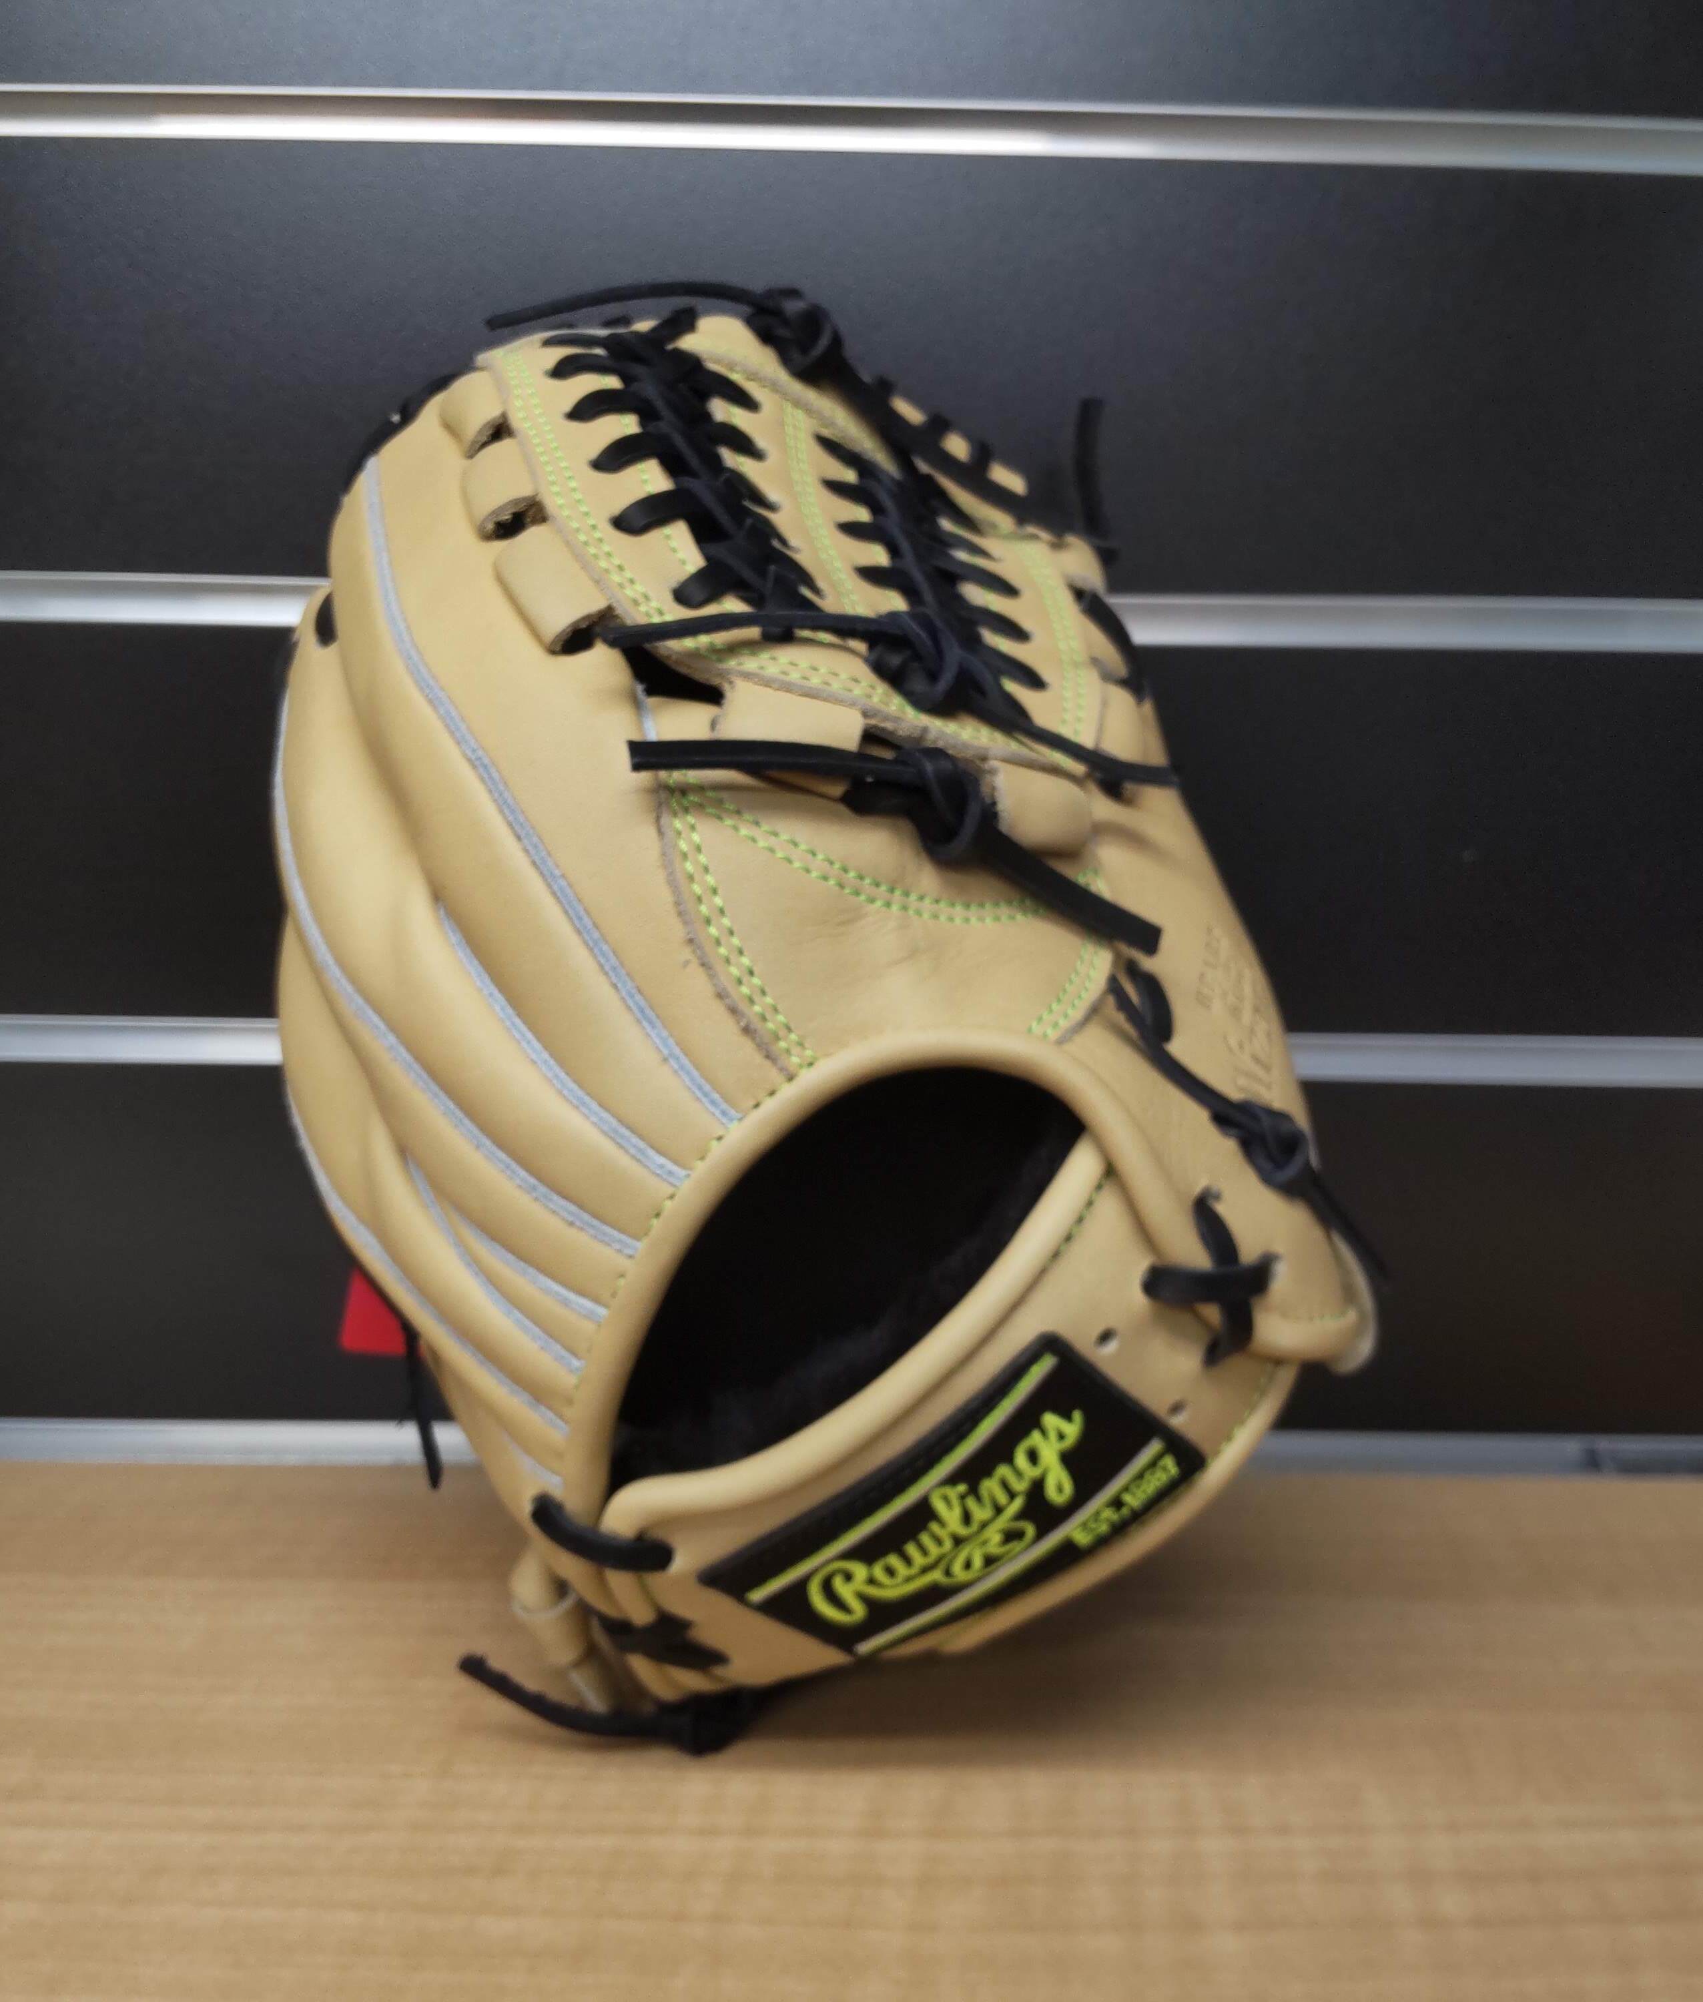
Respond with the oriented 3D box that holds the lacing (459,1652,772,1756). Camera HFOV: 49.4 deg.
[{"bbox_3d":[-0.043,0.129,0.344,0.056,0.015,0.018,4,12,13],"label":"lacing"}]

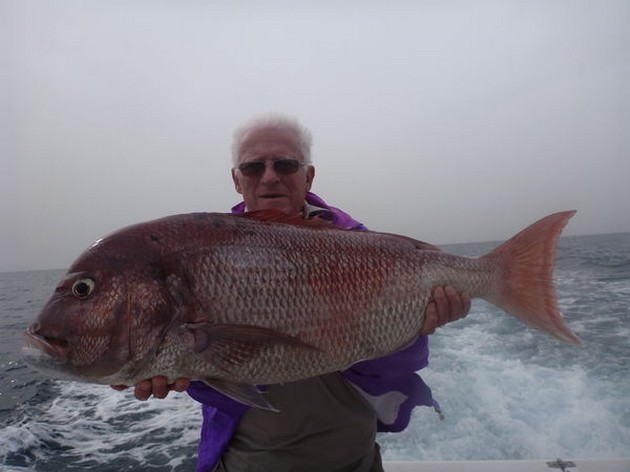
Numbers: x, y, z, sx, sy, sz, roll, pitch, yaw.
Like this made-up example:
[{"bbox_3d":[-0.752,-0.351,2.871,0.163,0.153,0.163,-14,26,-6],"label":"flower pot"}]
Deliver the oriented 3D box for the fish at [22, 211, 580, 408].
[{"bbox_3d":[0.002,0.100,0.810,0.885,0.305,0.150,-6,-3,-7],"label":"fish"}]

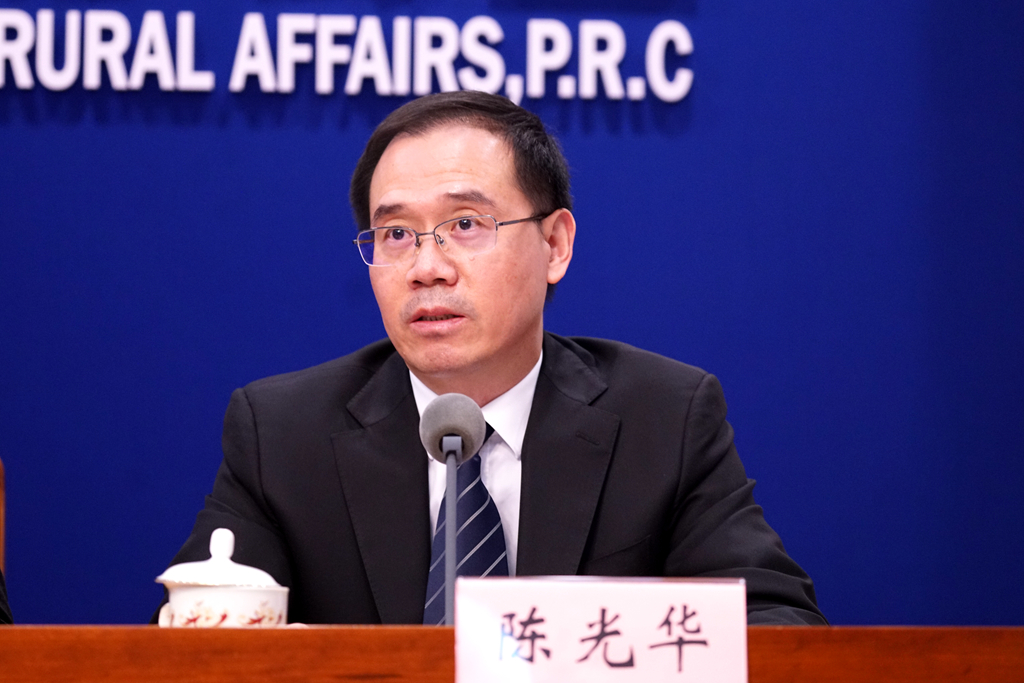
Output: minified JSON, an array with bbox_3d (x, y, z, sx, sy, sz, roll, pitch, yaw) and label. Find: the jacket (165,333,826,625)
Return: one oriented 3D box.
[{"bbox_3d":[-0.012,0.258,2.490,0.590,0.560,0.440,0,-5,0],"label":"jacket"}]

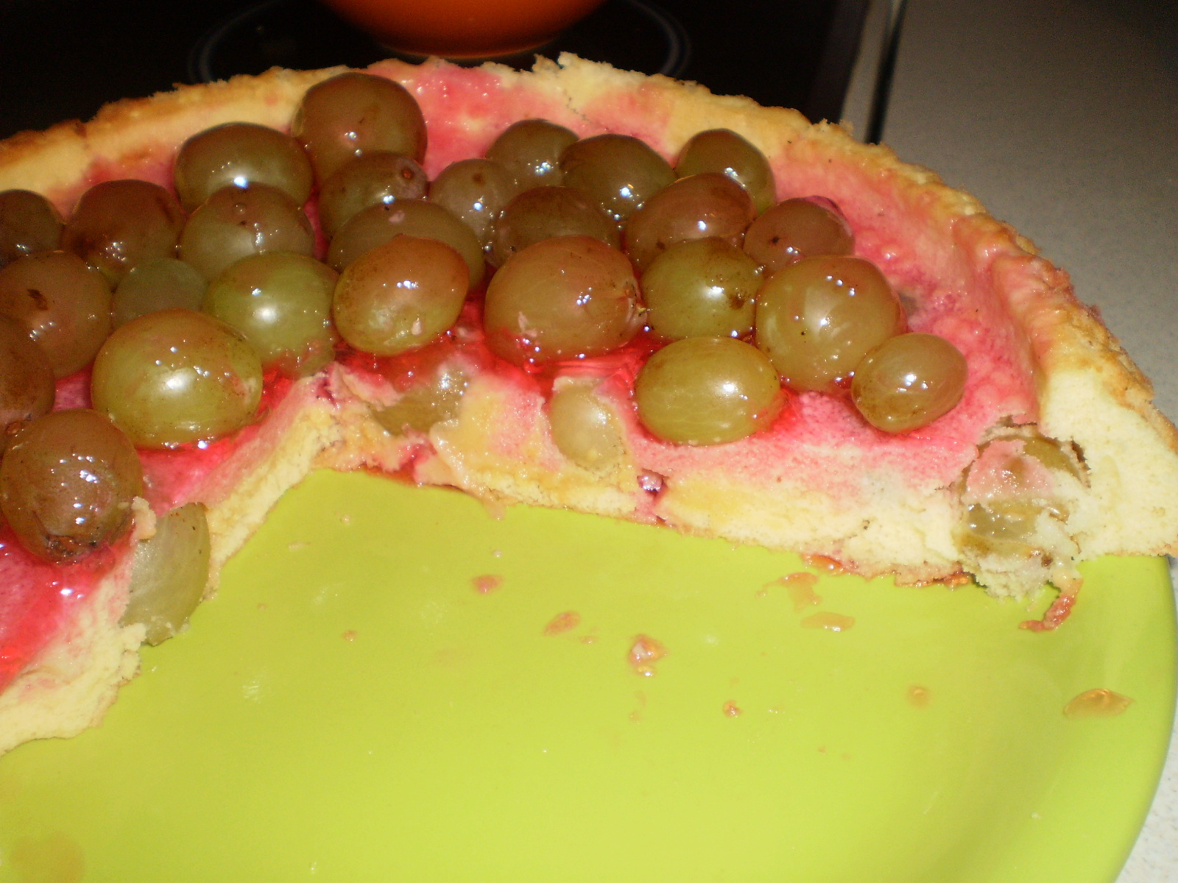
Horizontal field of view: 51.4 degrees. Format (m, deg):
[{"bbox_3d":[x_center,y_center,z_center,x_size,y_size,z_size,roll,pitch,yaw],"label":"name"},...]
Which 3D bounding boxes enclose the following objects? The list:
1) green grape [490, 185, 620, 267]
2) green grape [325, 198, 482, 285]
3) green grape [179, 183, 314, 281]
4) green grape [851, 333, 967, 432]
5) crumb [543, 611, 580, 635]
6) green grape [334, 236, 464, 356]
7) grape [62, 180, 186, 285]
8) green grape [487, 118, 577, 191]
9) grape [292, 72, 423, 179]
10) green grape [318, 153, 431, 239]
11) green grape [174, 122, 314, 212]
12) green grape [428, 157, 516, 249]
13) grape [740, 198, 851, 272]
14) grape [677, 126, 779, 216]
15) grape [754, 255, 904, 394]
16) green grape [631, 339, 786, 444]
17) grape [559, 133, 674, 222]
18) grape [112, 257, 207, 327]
[{"bbox_3d":[-0.006,-0.039,0.233,0.025,0.020,0.023,0,39,0],"label":"green grape"},{"bbox_3d":[-0.033,-0.033,0.220,0.028,0.020,0.020,7,40,8],"label":"green grape"},{"bbox_3d":[-0.063,-0.037,0.224,0.024,0.020,0.020,1,39,0],"label":"green grape"},{"bbox_3d":[0.052,-0.010,0.197,0.020,0.015,0.015,-21,44,-24],"label":"green grape"},{"bbox_3d":[-0.004,0.029,0.194,0.006,0.002,0.004,-27,46,-29],"label":"crumb"},{"bbox_3d":[-0.034,-0.026,0.217,0.024,0.021,0.023,0,39,0],"label":"green grape"},{"bbox_3d":[-0.086,-0.038,0.225,0.021,0.019,0.019,1,39,0],"label":"grape"},{"bbox_3d":[-0.011,-0.059,0.259,0.021,0.019,0.020,0,39,0],"label":"green grape"},{"bbox_3d":[-0.046,-0.062,0.244,0.026,0.023,0.023,1,39,0],"label":"grape"},{"bbox_3d":[-0.043,-0.049,0.245,0.022,0.019,0.021,0,39,0],"label":"green grape"},{"bbox_3d":[-0.071,-0.055,0.251,0.029,0.021,0.025,0,39,0],"label":"green grape"},{"bbox_3d":[-0.023,-0.047,0.243,0.019,0.019,0.019,0,39,0],"label":"green grape"},{"bbox_3d":[0.039,-0.038,0.231,0.021,0.016,0.016,-5,40,-8],"label":"grape"},{"bbox_3d":[0.028,-0.055,0.253,0.021,0.020,0.021,0,39,0],"label":"grape"},{"bbox_3d":[0.040,-0.020,0.205,0.024,0.023,0.023,1,39,0],"label":"grape"},{"bbox_3d":[0.019,-0.008,0.193,0.023,0.017,0.017,1,39,0],"label":"green grape"},{"bbox_3d":[0.006,-0.054,0.252,0.024,0.019,0.022,0,39,0],"label":"grape"},{"bbox_3d":[-0.078,-0.025,0.223,0.018,0.017,0.017,0,39,0],"label":"grape"}]

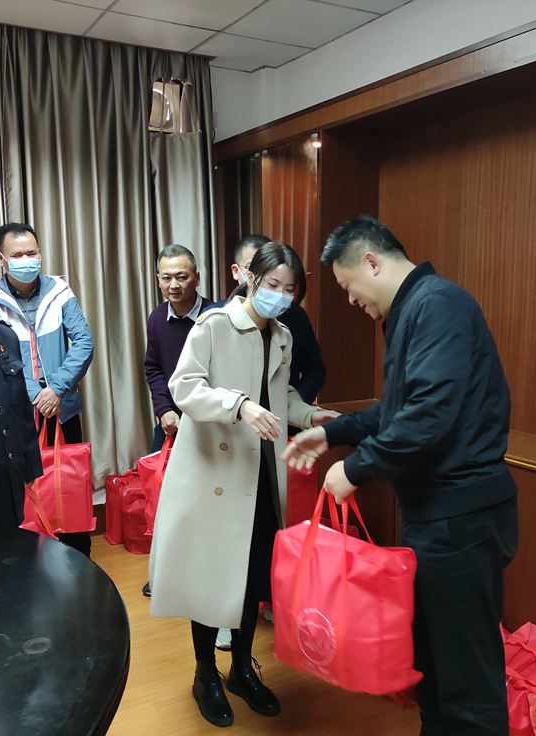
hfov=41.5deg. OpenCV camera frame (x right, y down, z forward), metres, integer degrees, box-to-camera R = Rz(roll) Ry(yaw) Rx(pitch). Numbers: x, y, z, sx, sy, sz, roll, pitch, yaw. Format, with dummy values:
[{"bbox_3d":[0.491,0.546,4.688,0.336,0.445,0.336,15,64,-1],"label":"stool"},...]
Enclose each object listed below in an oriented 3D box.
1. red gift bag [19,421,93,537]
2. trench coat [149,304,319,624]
[{"bbox_3d":[-0.957,0.471,3.100,0.390,0.490,0.180,-5,8,-30],"label":"red gift bag"},{"bbox_3d":[-0.119,0.317,2.450,0.520,1.130,0.460,-7,10,-41],"label":"trench coat"}]

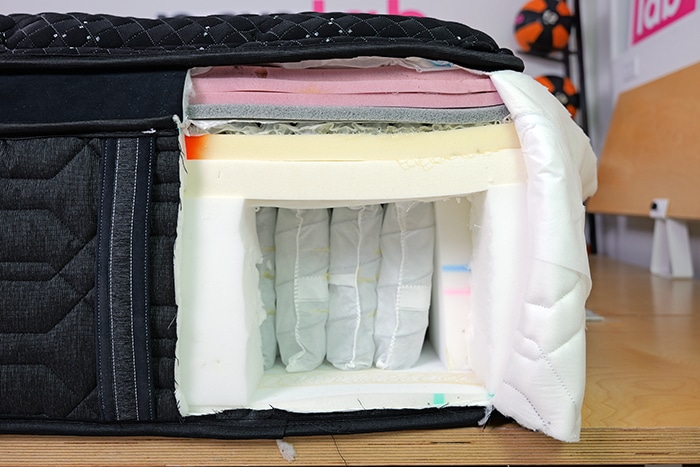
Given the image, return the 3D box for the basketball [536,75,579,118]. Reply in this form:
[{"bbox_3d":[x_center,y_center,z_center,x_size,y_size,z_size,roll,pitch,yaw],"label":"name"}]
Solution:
[{"bbox_3d":[0.838,-0.544,2.050,0.237,0.237,0.237,1,3,22],"label":"basketball"}]

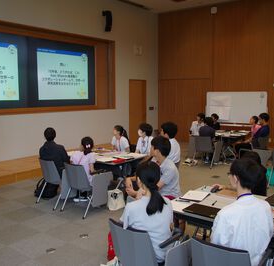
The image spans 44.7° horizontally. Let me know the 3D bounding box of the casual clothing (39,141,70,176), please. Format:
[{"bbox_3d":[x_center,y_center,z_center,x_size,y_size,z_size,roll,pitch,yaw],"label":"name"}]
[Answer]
[{"bbox_3d":[-1.308,0.380,5.250,0.470,0.540,0.320,4,8,25],"label":"casual clothing"}]

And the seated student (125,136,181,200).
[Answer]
[{"bbox_3d":[0.163,0.692,3.750,0.720,1.270,0.500,2,7,11],"label":"seated student"}]

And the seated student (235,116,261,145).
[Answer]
[{"bbox_3d":[2.867,0.169,8.450,0.760,1.160,0.460,5,9,33],"label":"seated student"}]

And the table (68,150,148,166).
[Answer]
[{"bbox_3d":[-0.558,0.725,5.665,1.200,0.720,0.900,6,9,39],"label":"table"}]

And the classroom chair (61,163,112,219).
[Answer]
[{"bbox_3d":[-0.756,0.816,5.198,0.600,0.770,0.640,5,9,37],"label":"classroom chair"}]

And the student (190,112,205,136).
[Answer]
[{"bbox_3d":[1.873,0.063,9.504,0.460,1.260,0.680,-3,7,-22],"label":"student"}]

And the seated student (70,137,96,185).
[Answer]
[{"bbox_3d":[-0.824,0.608,5.380,0.480,1.140,0.640,2,7,18],"label":"seated student"}]

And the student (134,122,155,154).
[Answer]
[{"bbox_3d":[0.113,0.442,6.412,0.460,1.230,0.720,5,9,37],"label":"student"}]

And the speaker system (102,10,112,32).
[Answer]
[{"bbox_3d":[-0.866,-3.165,9.454,0.270,0.600,0.220,6,9,39],"label":"speaker system"}]

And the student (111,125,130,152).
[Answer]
[{"bbox_3d":[-0.340,0.439,6.300,0.420,1.130,0.720,6,9,39],"label":"student"}]

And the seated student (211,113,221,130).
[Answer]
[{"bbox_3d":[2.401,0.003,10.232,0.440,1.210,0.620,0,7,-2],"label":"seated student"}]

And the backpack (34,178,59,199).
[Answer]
[{"bbox_3d":[-1.518,0.927,5.620,0.380,0.320,0.260,-3,8,-27],"label":"backpack"}]

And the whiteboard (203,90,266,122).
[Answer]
[{"bbox_3d":[3.002,-0.797,10.242,1.870,0.900,0.060,5,9,37],"label":"whiteboard"}]

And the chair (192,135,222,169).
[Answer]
[{"bbox_3d":[1.804,0.436,8.442,0.600,0.770,0.630,5,9,37],"label":"chair"}]

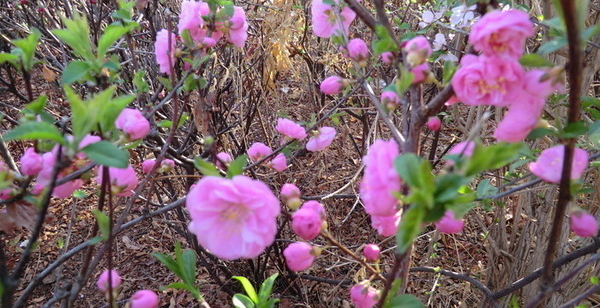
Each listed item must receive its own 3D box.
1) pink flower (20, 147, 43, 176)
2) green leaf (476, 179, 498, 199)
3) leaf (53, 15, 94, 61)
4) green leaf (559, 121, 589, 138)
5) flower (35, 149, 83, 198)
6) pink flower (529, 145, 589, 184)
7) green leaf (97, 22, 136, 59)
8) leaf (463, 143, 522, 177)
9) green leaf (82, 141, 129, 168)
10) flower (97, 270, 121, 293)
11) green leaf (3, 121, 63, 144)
[{"bbox_3d":[-0.171,0.005,0.265,0.014,0.018,0.015,0,11,0],"label":"pink flower"},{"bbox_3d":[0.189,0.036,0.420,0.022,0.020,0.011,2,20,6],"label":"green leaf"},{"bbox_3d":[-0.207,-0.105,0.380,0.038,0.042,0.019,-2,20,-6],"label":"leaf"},{"bbox_3d":[0.197,-0.018,0.300,0.020,0.009,0.011,0,25,0],"label":"green leaf"},{"bbox_3d":[-0.192,0.015,0.330,0.022,0.034,0.031,10,27,21],"label":"flower"},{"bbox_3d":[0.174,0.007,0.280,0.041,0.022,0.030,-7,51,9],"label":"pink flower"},{"bbox_3d":[-0.168,-0.104,0.380,0.024,0.030,0.030,17,32,30],"label":"green leaf"},{"bbox_3d":[0.091,0.003,0.195,0.030,0.013,0.011,-30,12,-1],"label":"leaf"},{"bbox_3d":[-0.131,0.000,0.280,0.031,0.012,0.017,7,26,15],"label":"green leaf"},{"bbox_3d":[-0.138,0.092,0.300,0.018,0.016,0.018,0,27,0],"label":"flower"},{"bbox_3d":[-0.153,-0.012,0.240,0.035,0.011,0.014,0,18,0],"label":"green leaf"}]

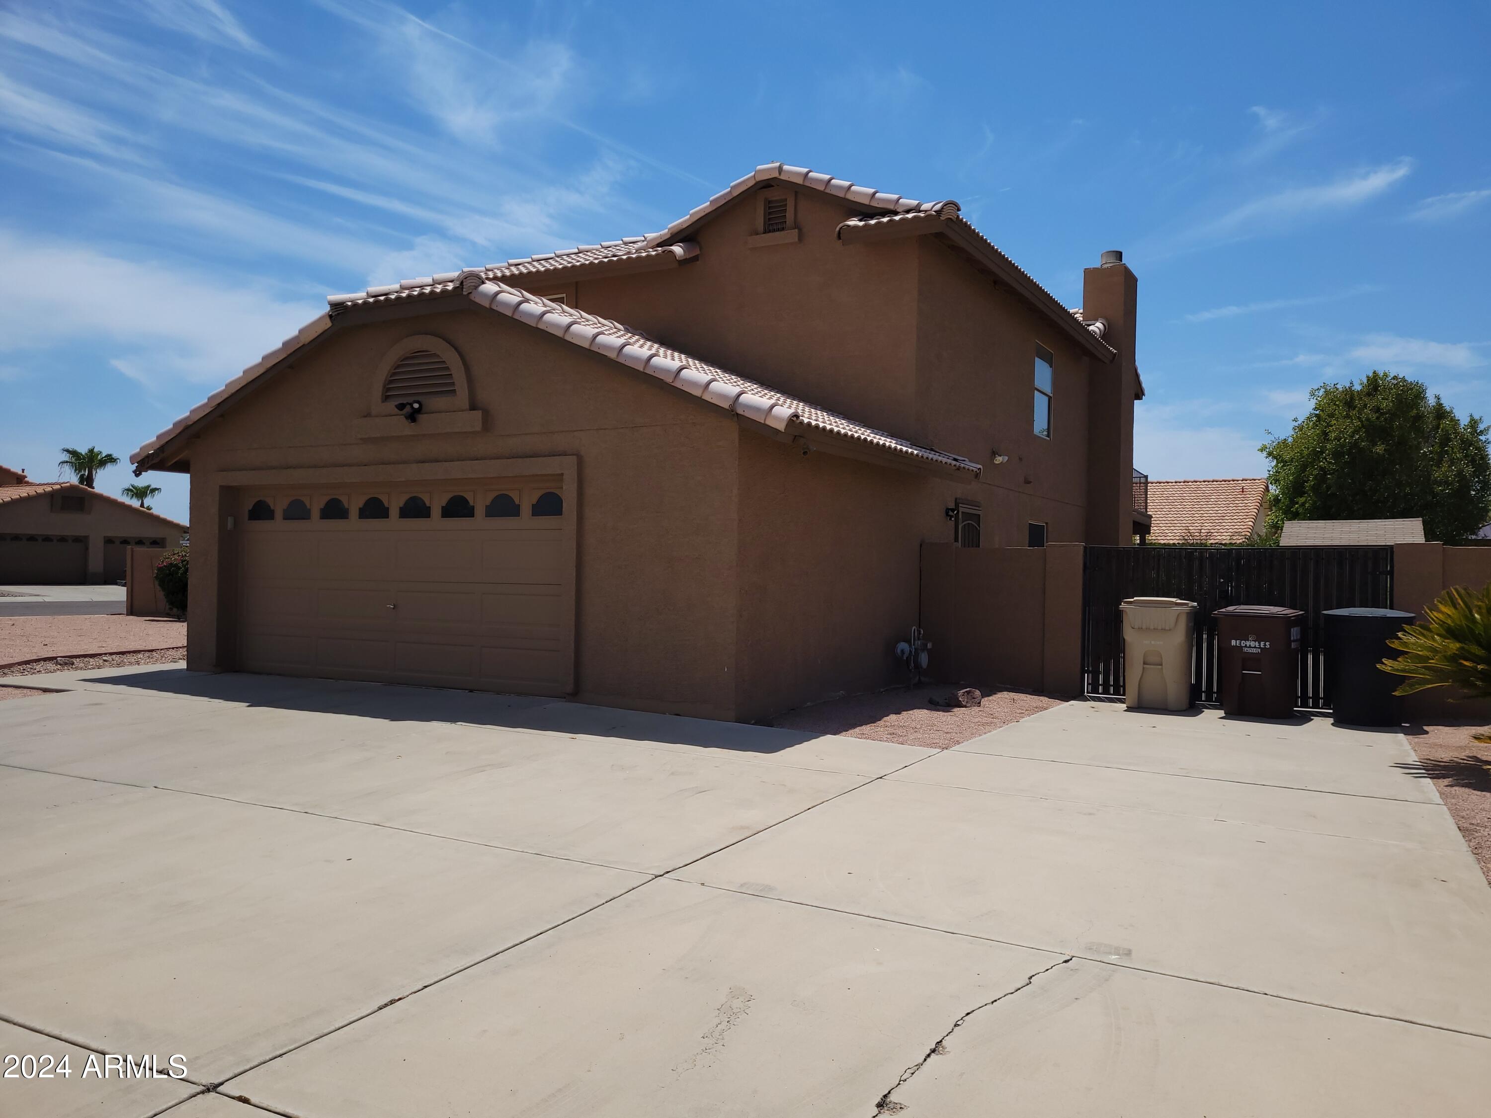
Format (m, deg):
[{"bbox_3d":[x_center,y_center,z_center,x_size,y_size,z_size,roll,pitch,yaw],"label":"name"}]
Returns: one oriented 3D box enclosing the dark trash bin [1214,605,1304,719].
[{"bbox_3d":[5.256,1.012,11.401,0.735,1.100,0.850,1,0,32],"label":"dark trash bin"}]

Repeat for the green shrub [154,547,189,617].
[{"bbox_3d":[-14.144,0.603,28.300,1.650,1.800,1.650,1,0,28],"label":"green shrub"}]

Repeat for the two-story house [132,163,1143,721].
[{"bbox_3d":[0.633,-2.403,19.518,9.500,7.800,18.400,1,0,28],"label":"two-story house"}]

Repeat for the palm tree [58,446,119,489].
[{"bbox_3d":[-40.995,-2.901,70.007,3.900,8.000,3.900,1,0,28],"label":"palm tree"}]

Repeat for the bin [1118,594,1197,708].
[{"bbox_3d":[4.403,0.983,11.810,0.700,1.140,0.840,1,0,28],"label":"bin"}]

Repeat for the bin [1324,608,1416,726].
[{"bbox_3d":[6.021,1.019,10.788,0.780,1.100,0.820,1,0,28],"label":"bin"}]

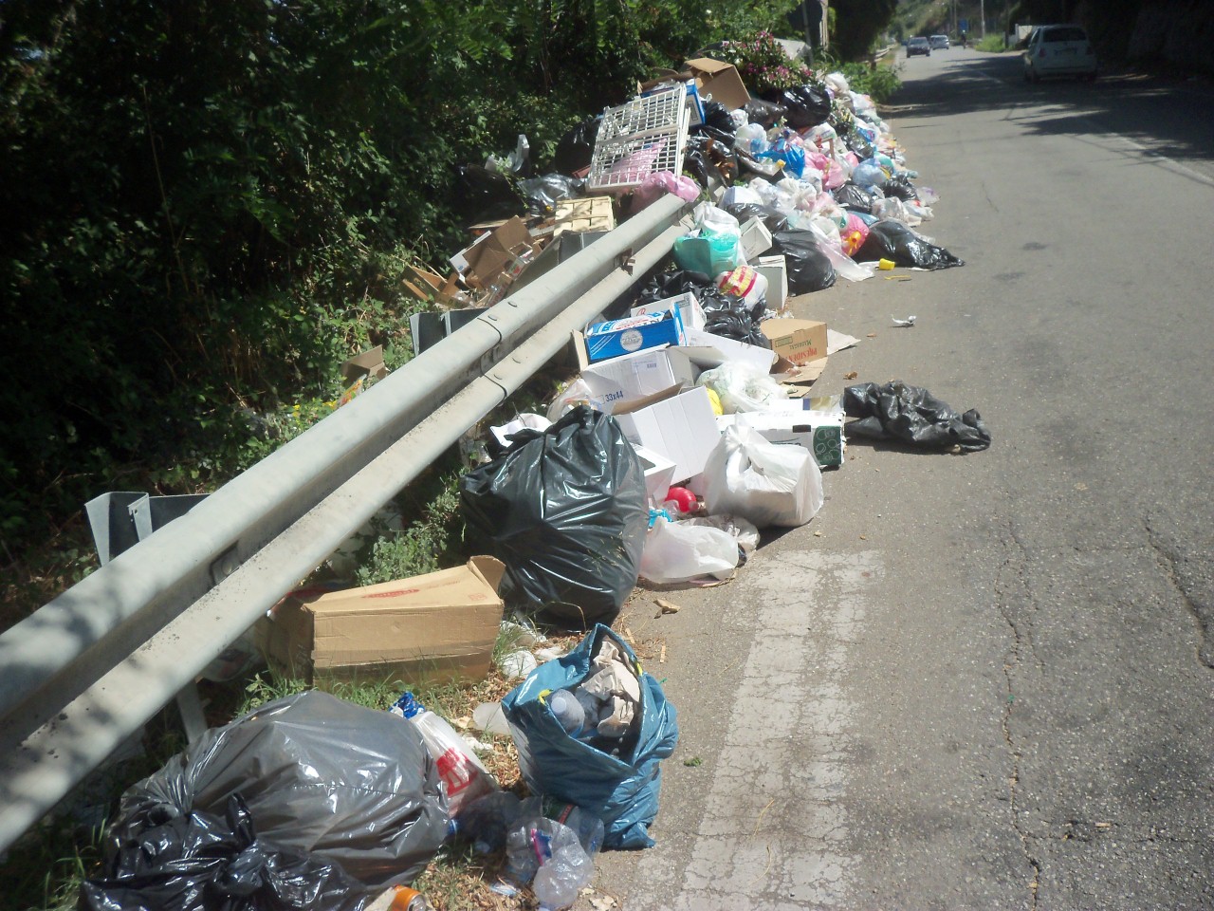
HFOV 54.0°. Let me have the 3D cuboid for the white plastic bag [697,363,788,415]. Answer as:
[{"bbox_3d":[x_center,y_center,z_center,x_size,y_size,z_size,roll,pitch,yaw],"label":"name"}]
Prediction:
[{"bbox_3d":[0.608,-0.325,5.417,0.420,0.250,0.340,-1,19,10],"label":"white plastic bag"}]

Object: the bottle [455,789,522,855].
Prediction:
[{"bbox_3d":[-0.242,0.754,2.460,0.200,0.100,0.100,-12,19,-18],"label":"bottle"}]

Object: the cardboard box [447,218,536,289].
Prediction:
[{"bbox_3d":[-0.623,-1.099,6.500,0.440,0.370,0.360,8,22,33],"label":"cardboard box"}]

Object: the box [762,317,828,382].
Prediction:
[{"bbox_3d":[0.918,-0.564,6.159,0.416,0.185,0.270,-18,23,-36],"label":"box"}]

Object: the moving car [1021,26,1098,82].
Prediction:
[{"bbox_3d":[12.500,-11.100,33.000,1.640,1.490,3.600,1,19,14],"label":"moving car"}]

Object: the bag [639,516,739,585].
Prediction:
[{"bbox_3d":[0.245,0.290,3.690,0.320,0.170,0.260,1,19,14],"label":"bag"}]

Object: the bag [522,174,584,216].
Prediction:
[{"bbox_3d":[-0.412,-1.958,9.000,0.520,0.360,0.420,-5,18,2],"label":"bag"}]

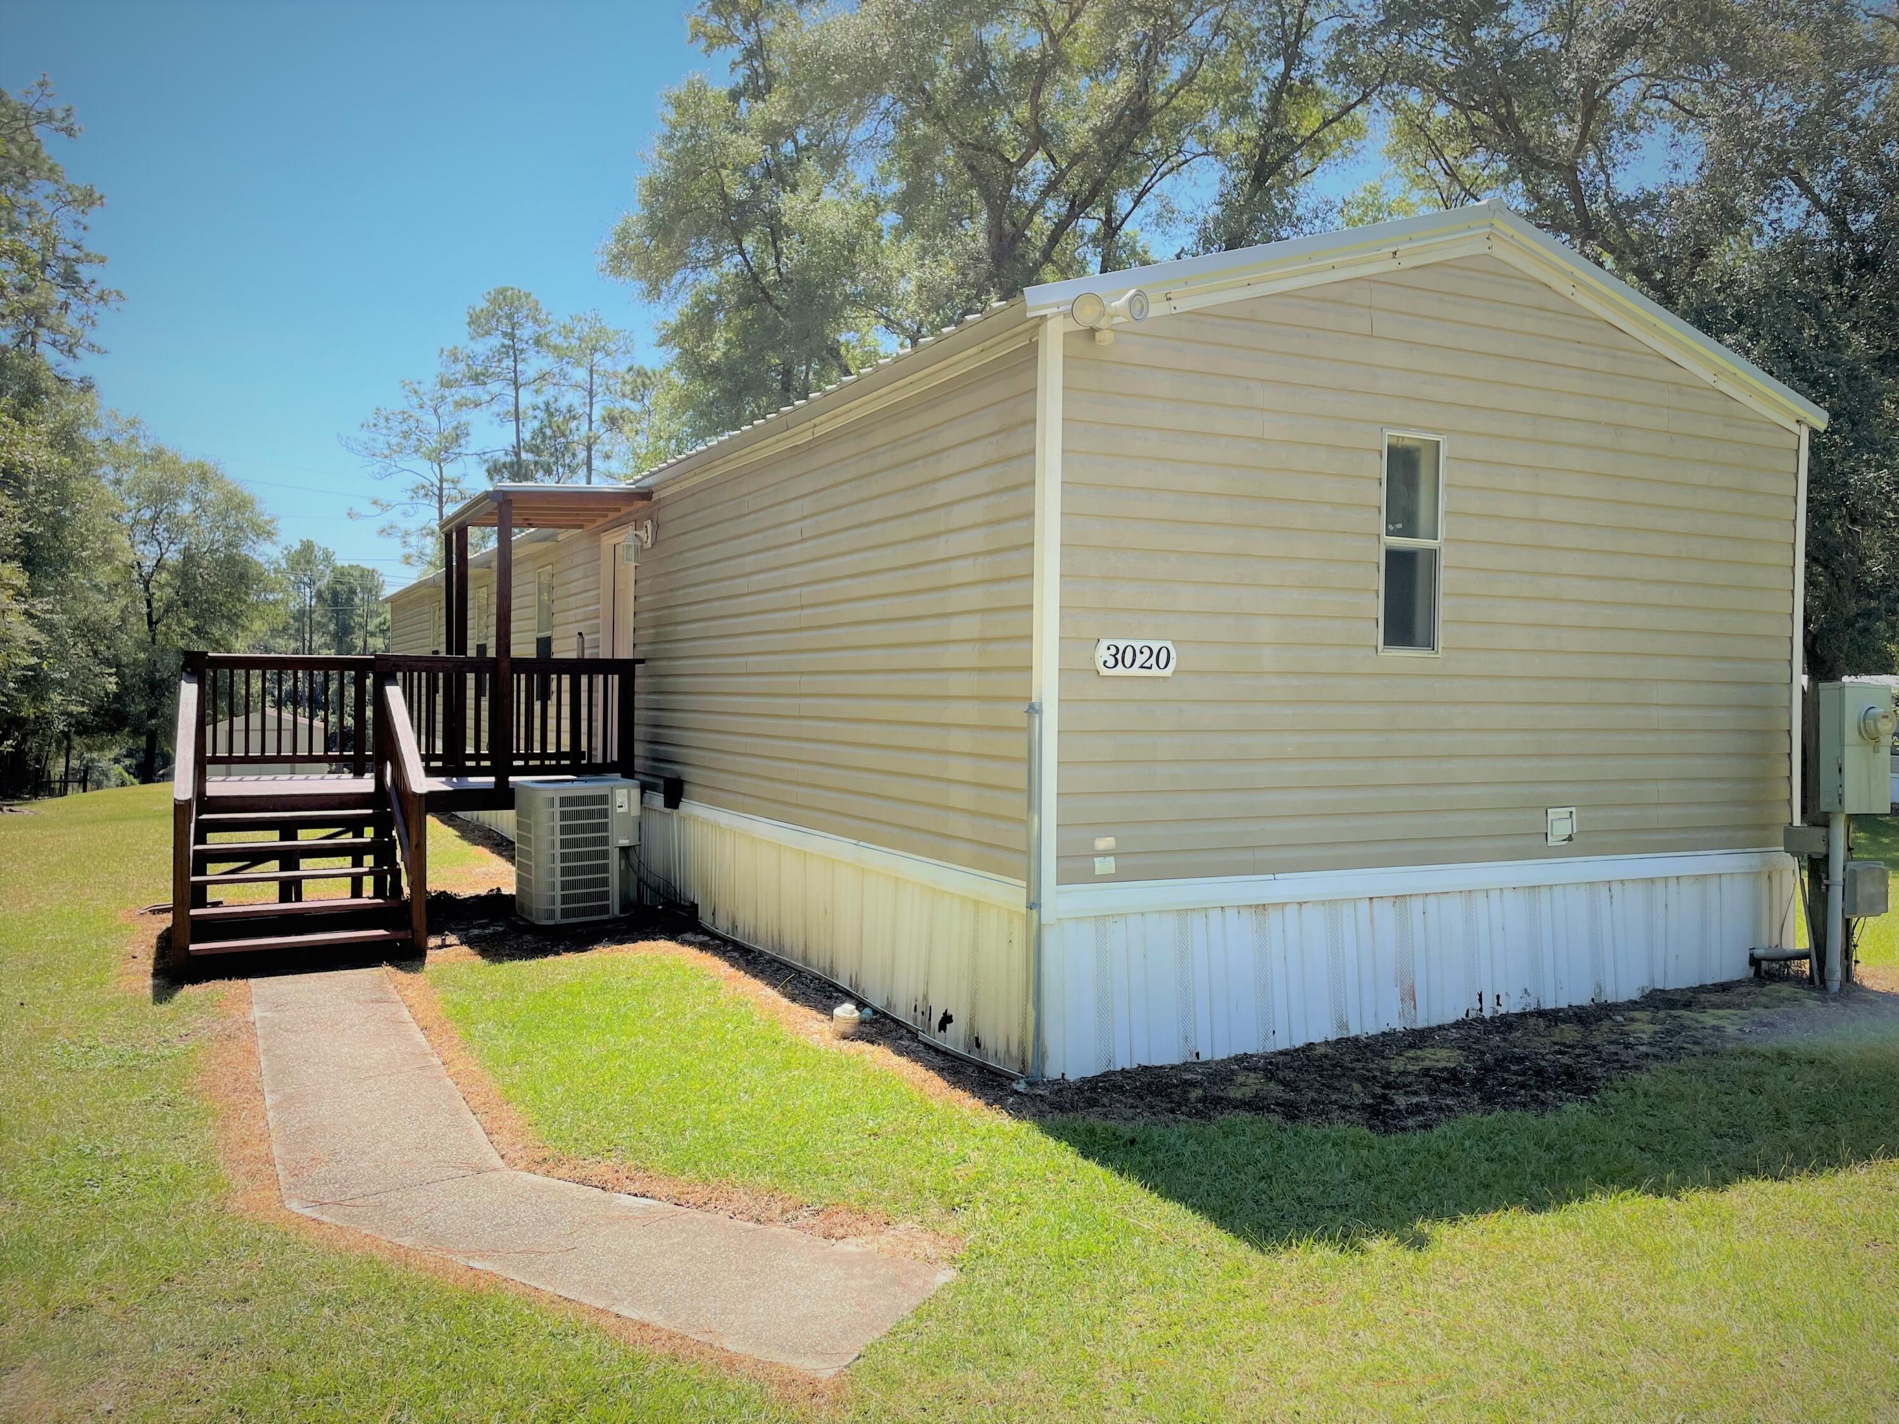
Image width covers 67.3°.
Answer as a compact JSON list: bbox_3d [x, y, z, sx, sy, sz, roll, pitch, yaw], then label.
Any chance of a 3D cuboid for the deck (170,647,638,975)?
[{"bbox_3d":[-3.757,0.520,10.253,3.102,1.844,3.915,0,1,-27],"label":"deck"}]

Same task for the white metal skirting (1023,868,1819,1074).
[{"bbox_3d":[2.493,1.114,6.697,4.794,0.689,0.099,0,1,-27],"label":"white metal skirting"}]

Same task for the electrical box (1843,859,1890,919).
[{"bbox_3d":[4.873,0.950,7.599,0.258,0.307,0.099,0,1,-27],"label":"electrical box"}]

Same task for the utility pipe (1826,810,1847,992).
[{"bbox_3d":[4.634,0.968,7.474,0.074,0.942,0.074,0,1,-27],"label":"utility pipe"}]

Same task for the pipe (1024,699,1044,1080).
[{"bbox_3d":[0.322,0.710,5.604,0.064,1.492,0.064,0,1,-27],"label":"pipe"}]

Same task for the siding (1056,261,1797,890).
[{"bbox_3d":[2.524,-0.722,6.678,4.694,2.825,0.099,0,1,-27],"label":"siding"}]

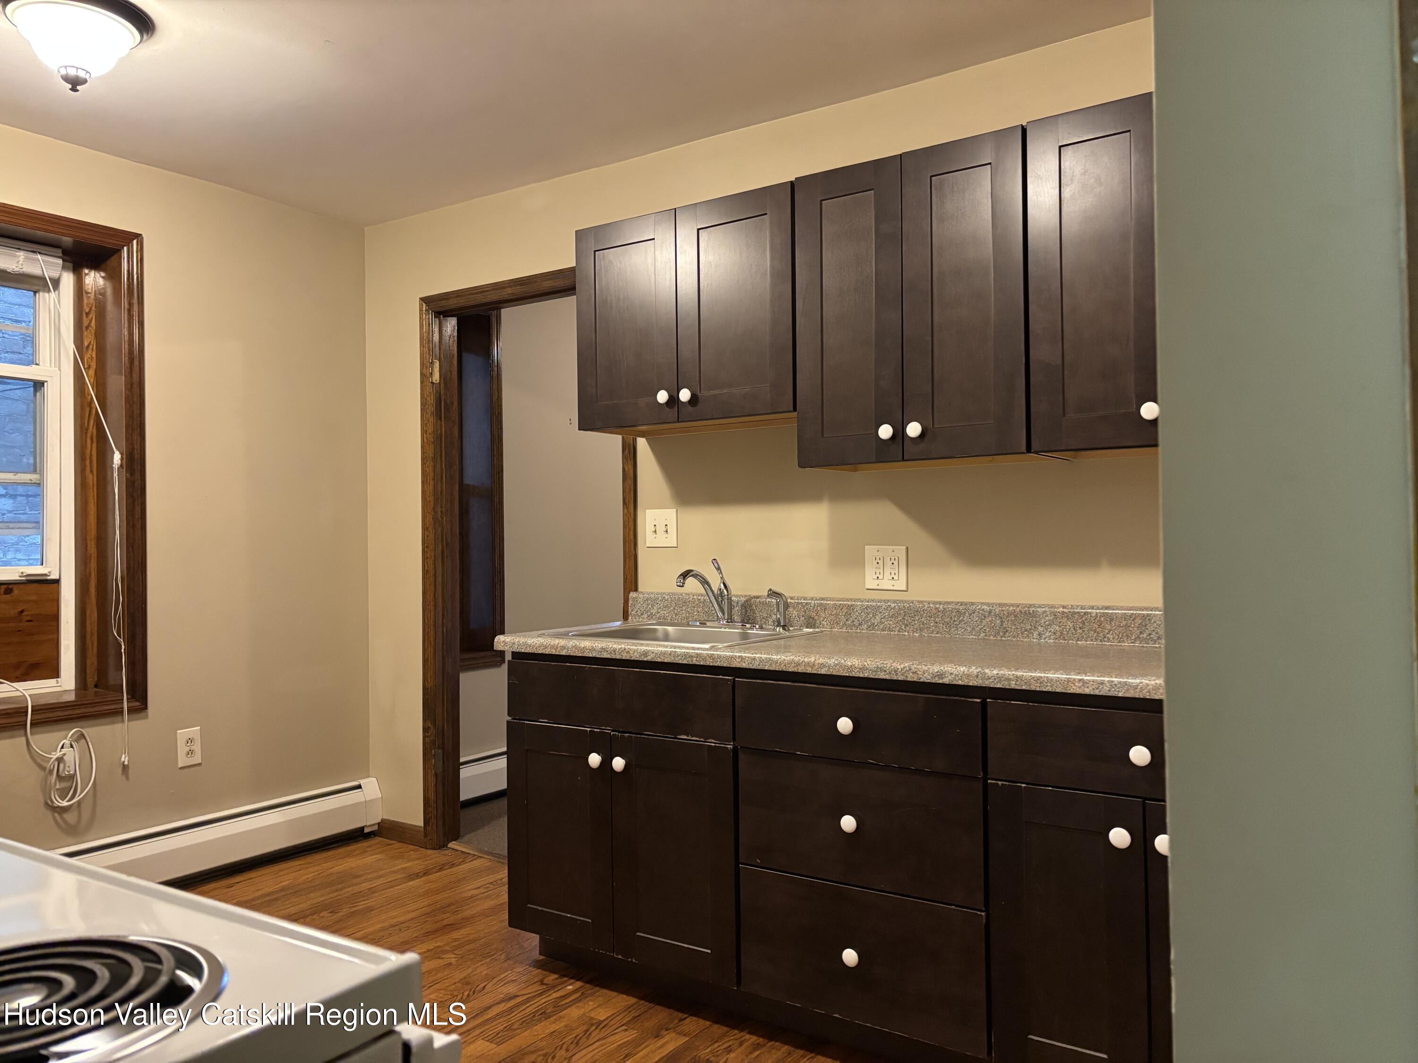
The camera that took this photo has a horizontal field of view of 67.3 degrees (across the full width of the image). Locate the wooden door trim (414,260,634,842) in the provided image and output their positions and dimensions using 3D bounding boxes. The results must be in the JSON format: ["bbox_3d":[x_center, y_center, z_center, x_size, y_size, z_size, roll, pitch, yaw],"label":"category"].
[{"bbox_3d":[-0.631,0.153,3.838,1.052,2.108,0.128,-1,0,34],"label":"wooden door trim"}]

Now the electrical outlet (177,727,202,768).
[{"bbox_3d":[-1.782,0.746,3.661,0.009,0.125,0.080,-1,0,34],"label":"electrical outlet"}]

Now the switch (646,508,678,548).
[{"bbox_3d":[-0.156,-0.009,3.449,0.126,0.124,0.013,-1,0,34],"label":"switch"}]

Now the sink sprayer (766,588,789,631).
[{"bbox_3d":[0.197,0.226,3.053,0.041,0.122,0.088,-1,0,34],"label":"sink sprayer"}]

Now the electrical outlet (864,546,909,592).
[{"bbox_3d":[0.499,0.106,3.004,0.127,0.125,0.009,-1,0,34],"label":"electrical outlet"}]

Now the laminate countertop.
[{"bbox_3d":[0.428,0.256,2.670,2.054,0.128,0.641,-1,0,34],"label":"laminate countertop"}]

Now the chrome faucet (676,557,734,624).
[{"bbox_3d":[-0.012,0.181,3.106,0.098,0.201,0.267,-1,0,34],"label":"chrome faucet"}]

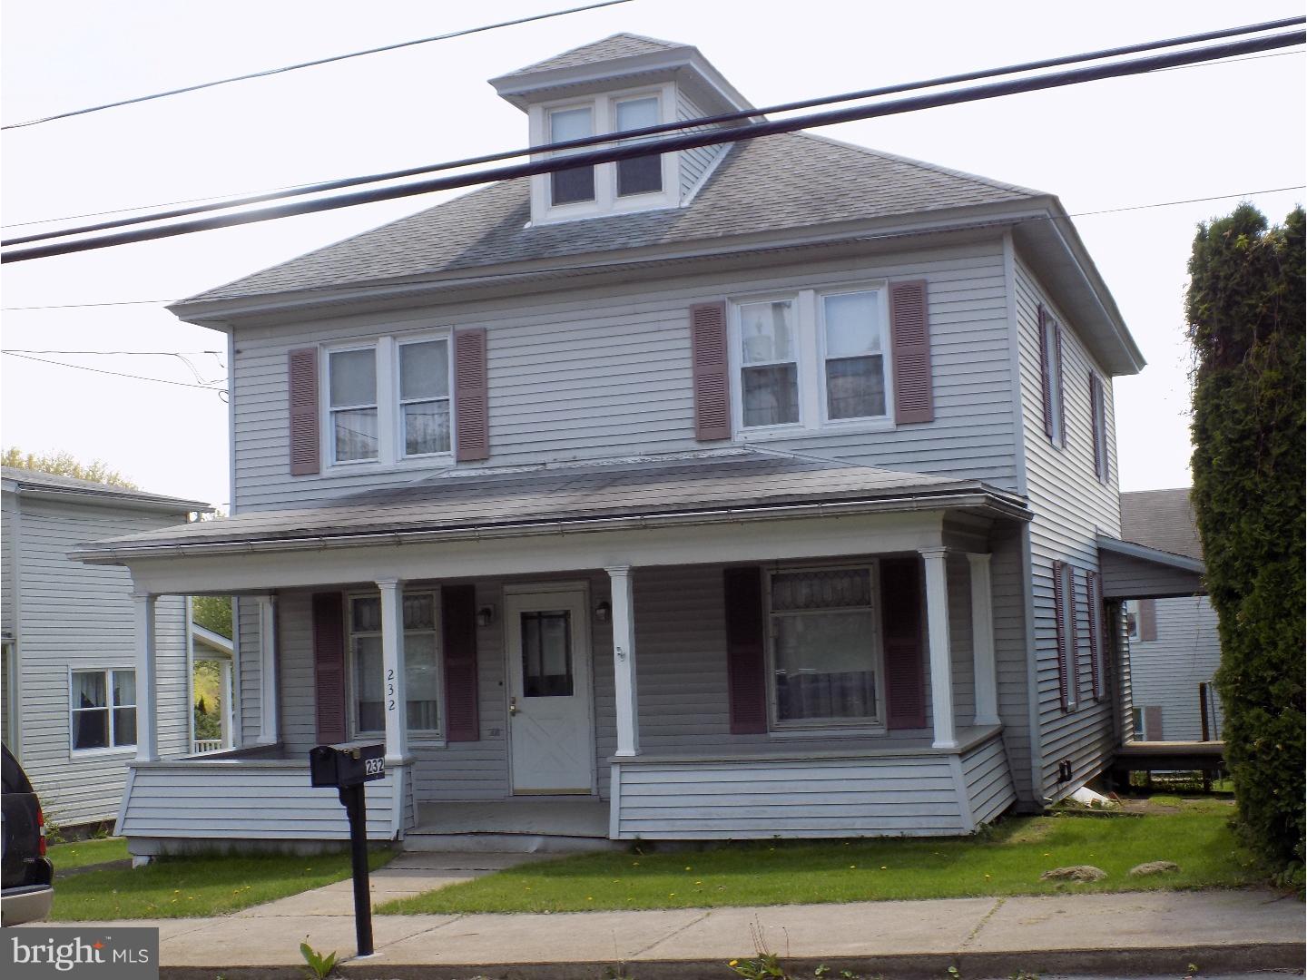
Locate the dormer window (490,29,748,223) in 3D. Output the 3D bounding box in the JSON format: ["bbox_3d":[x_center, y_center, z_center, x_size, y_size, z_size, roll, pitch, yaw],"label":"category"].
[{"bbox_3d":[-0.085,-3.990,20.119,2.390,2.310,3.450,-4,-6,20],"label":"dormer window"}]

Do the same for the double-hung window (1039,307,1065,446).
[{"bbox_3d":[4.357,-1.169,18.831,0.120,1.420,1.650,-4,-6,20],"label":"double-hung window"}]

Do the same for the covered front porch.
[{"bbox_3d":[-0.998,1.429,16.446,8.820,3.670,2.710,-4,-6,20],"label":"covered front porch"}]

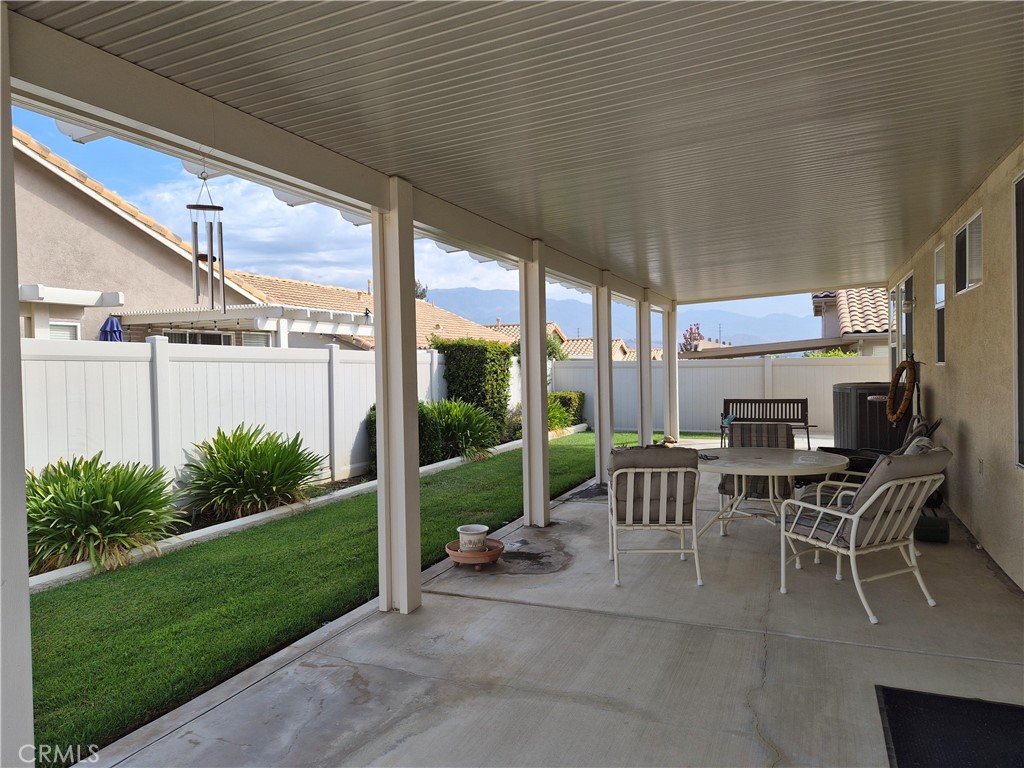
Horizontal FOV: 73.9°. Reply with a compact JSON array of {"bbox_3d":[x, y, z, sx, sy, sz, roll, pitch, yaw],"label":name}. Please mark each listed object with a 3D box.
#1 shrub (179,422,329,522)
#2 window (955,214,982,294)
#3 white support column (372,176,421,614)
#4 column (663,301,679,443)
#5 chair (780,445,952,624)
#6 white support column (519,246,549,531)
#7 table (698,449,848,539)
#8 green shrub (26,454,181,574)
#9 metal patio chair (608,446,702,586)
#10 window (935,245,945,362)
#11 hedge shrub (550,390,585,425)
[{"bbox_3d":[-2.606,0.897,6.920,1.051,0.847,1.256,-1,1,24],"label":"shrub"},{"bbox_3d":[3.786,-1.050,5.629,0.066,0.558,1.051,-1,1,24],"label":"window"},{"bbox_3d":[-0.724,0.085,4.262,0.185,2.659,0.170,-1,1,24],"label":"white support column"},{"bbox_3d":[2.934,-0.184,12.563,0.190,2.608,0.169,-1,1,24],"label":"column"},{"bbox_3d":[2.126,0.853,4.131,0.577,0.942,0.803,-2,1,-29],"label":"chair"},{"bbox_3d":[0.217,0.012,6.341,0.185,2.608,0.165,-1,1,24],"label":"white support column"},{"bbox_3d":[1.992,0.963,5.487,1.300,0.735,1.300,-1,1,24],"label":"table"},{"bbox_3d":[-3.244,0.974,5.384,1.051,0.788,1.080,-1,1,24],"label":"green shrub"},{"bbox_3d":[1.009,0.893,4.878,0.610,0.945,0.768,-1,1,4],"label":"metal patio chair"},{"bbox_3d":[4.376,-0.792,6.907,0.090,1.197,0.514,-1,1,24],"label":"window"},{"bbox_3d":[1.321,0.613,16.825,0.800,0.860,0.750,-1,1,24],"label":"hedge shrub"}]

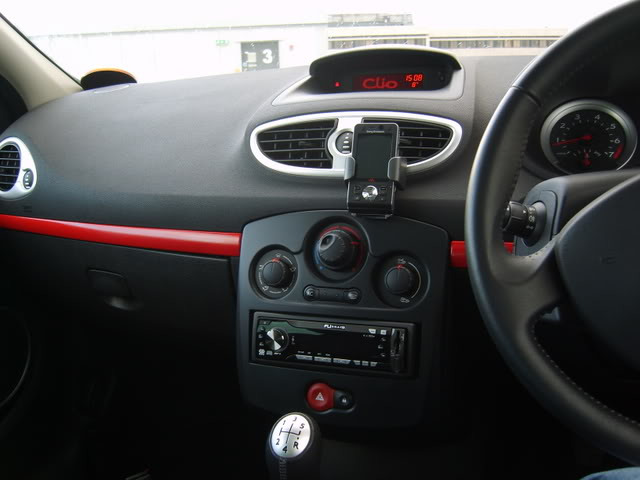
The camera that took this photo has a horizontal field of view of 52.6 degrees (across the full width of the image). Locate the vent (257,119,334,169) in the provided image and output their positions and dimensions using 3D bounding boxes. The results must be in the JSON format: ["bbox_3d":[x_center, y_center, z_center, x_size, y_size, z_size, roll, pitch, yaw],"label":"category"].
[{"bbox_3d":[-0.028,-0.114,0.775,0.097,0.055,0.032,2,-11,20],"label":"vent"}]

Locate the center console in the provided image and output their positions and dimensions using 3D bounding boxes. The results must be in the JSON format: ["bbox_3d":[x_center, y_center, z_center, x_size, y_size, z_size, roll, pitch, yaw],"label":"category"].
[{"bbox_3d":[0.024,0.080,0.720,0.232,0.217,0.070,2,1,20],"label":"center console"}]

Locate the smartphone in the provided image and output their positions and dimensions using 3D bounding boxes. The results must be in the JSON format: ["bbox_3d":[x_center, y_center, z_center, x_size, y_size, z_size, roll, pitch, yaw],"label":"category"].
[{"bbox_3d":[0.058,-0.078,0.712,0.050,0.099,0.013,2,-8,18],"label":"smartphone"}]

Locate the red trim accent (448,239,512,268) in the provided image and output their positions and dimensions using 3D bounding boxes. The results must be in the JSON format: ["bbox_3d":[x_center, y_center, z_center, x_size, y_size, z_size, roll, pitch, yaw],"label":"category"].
[{"bbox_3d":[0.171,0.015,0.682,0.068,0.028,0.018,2,1,20],"label":"red trim accent"}]

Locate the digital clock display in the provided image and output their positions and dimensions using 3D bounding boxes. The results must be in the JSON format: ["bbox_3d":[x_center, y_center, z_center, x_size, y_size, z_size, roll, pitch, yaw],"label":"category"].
[{"bbox_3d":[0.092,-0.213,0.870,0.097,0.023,0.012,2,1,20],"label":"digital clock display"}]

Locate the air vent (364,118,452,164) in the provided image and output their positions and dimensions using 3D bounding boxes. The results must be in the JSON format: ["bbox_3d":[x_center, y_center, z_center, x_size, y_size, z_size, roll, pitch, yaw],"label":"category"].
[{"bbox_3d":[0.099,-0.111,0.725,0.097,0.055,0.032,2,-11,20],"label":"air vent"}]

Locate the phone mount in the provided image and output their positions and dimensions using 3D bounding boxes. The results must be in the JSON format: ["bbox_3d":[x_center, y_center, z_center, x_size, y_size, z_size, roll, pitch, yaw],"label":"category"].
[{"bbox_3d":[0.061,-0.058,0.715,0.060,0.066,0.036,2,-8,18],"label":"phone mount"}]

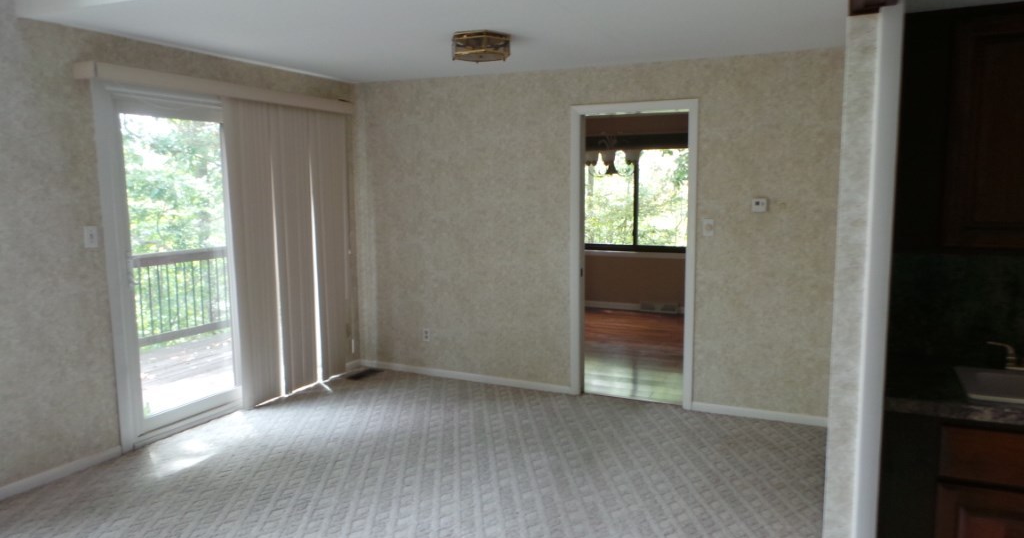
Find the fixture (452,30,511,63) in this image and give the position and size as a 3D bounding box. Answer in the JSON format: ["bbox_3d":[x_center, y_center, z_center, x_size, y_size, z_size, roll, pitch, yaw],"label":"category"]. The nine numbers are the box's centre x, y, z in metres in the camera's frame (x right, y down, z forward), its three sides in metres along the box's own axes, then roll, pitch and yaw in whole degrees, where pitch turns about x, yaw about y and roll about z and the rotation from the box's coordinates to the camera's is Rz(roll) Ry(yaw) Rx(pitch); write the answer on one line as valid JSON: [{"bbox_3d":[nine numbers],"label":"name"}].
[{"bbox_3d":[-0.176,-1.252,3.862,0.360,0.112,0.325,2,8,21],"label":"fixture"}]

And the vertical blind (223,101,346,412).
[{"bbox_3d":[-1.648,-0.151,5.169,0.090,2.160,1.190,3,8,25],"label":"vertical blind"}]

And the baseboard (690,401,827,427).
[{"bbox_3d":[1.643,0.974,4.558,0.855,0.058,0.014,3,8,25],"label":"baseboard"}]

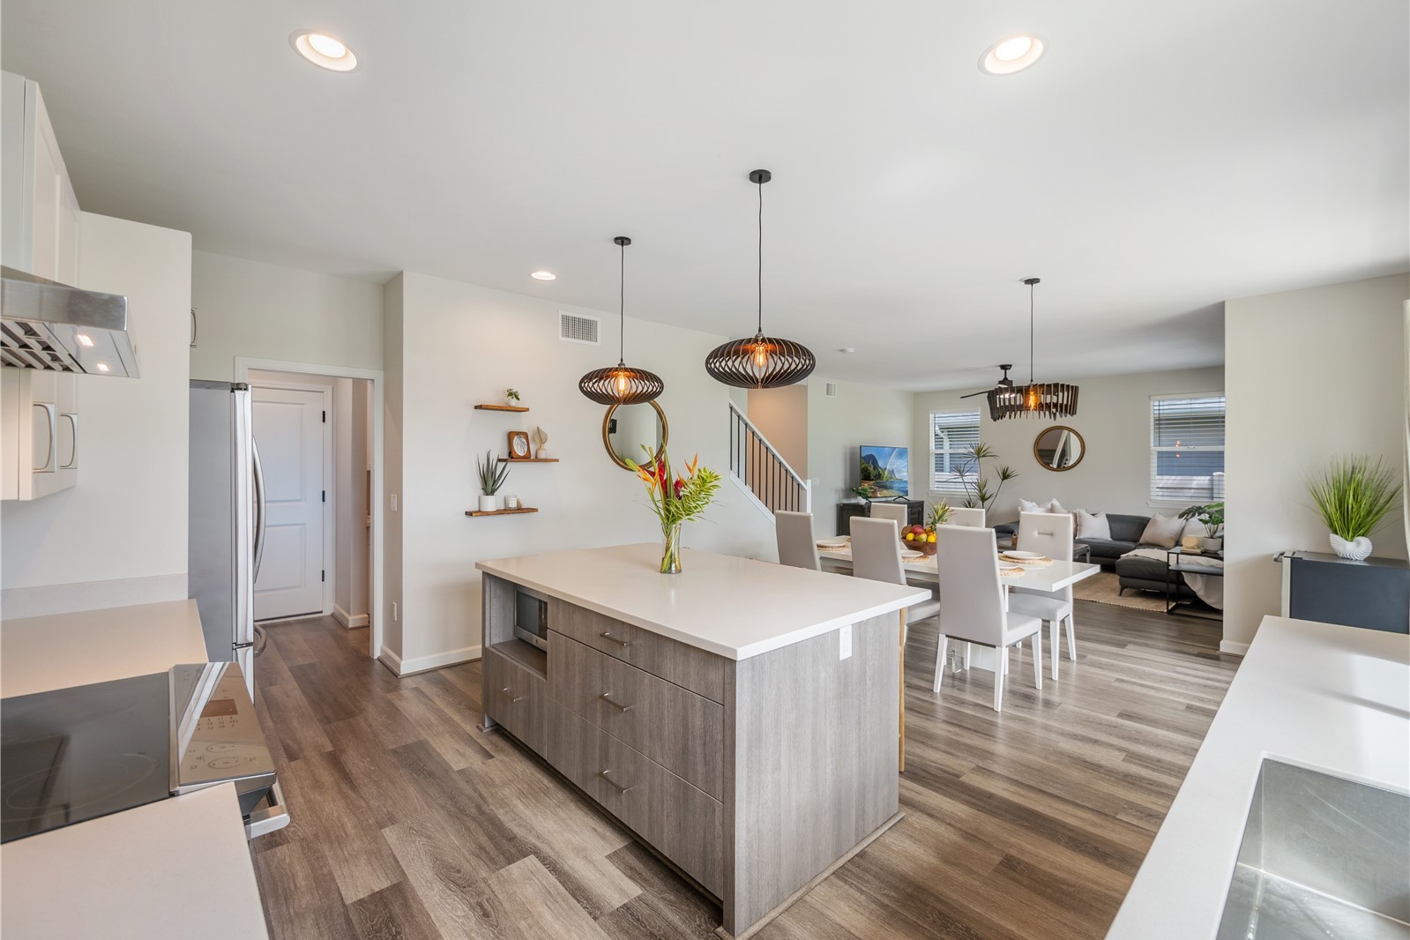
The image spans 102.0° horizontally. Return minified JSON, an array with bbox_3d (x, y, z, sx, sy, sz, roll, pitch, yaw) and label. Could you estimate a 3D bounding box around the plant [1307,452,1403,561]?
[{"bbox_3d":[4.313,0.248,3.812,0.410,0.698,0.420,0,0,-43],"label":"plant"}]

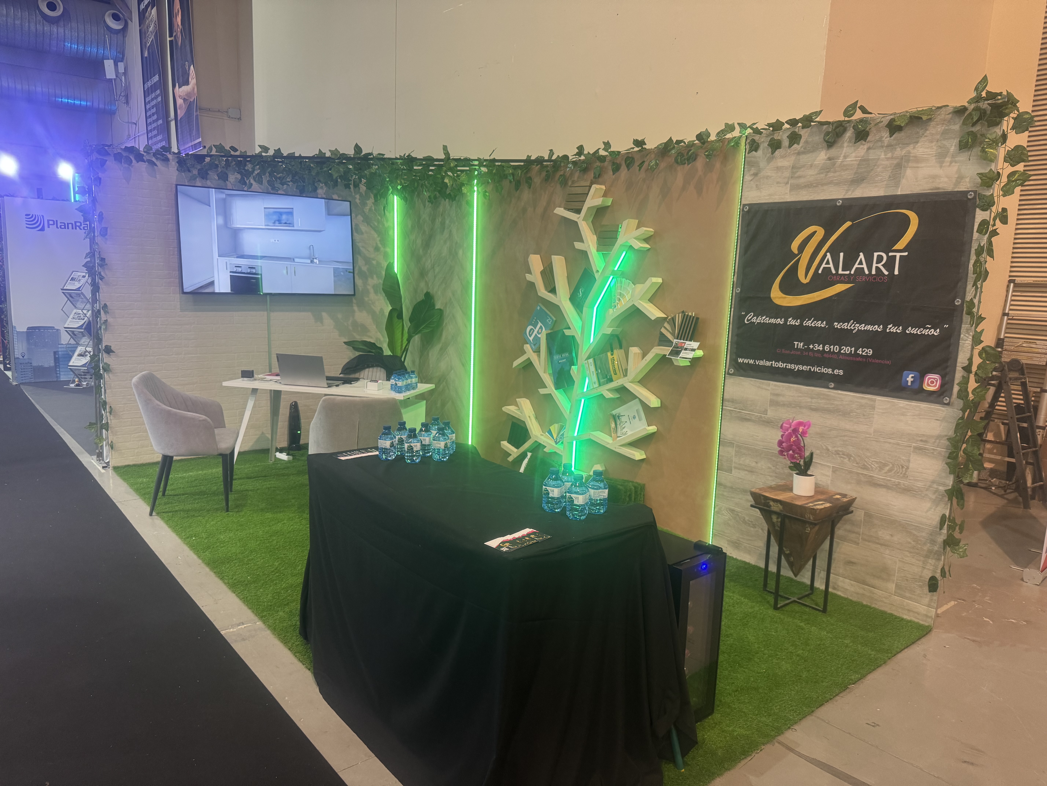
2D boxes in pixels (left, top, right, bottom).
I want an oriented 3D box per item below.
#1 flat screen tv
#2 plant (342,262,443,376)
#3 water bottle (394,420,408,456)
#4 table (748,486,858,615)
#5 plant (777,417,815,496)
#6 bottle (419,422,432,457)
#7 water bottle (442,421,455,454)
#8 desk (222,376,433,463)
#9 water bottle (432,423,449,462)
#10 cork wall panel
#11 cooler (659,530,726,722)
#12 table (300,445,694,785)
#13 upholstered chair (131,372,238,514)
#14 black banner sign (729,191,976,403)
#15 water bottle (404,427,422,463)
[{"bbox_3d":[-2.122,-1.247,6.111,1.452,0.834,0.060,-5,10,-39],"label":"flat screen tv"},{"bbox_3d":[-1.190,-0.336,6.574,0.750,1.660,0.780,-6,12,-40],"label":"plant"},{"bbox_3d":[-0.528,0.194,3.160,0.066,0.141,0.066,2,9,0],"label":"water bottle"},{"bbox_3d":[1.413,0.802,3.733,0.370,0.572,0.370,-6,12,-42],"label":"table"},{"bbox_3d":[1.405,0.333,3.710,0.175,0.360,0.140,6,9,22],"label":"plant"},{"bbox_3d":[-0.426,0.199,3.150,0.066,0.141,0.066,2,9,0],"label":"bottle"},{"bbox_3d":[-0.303,0.176,2.907,0.066,0.135,0.066,2,9,0],"label":"water bottle"},{"bbox_3d":[-1.447,0.298,5.480,1.410,0.737,0.590,4,9,14],"label":"desk"},{"bbox_3d":[-0.352,0.213,3.080,0.066,0.141,0.066,2,9,0],"label":"water bottle"},{"bbox_3d":[0.424,-0.426,5.231,0.060,2.465,2.430,-6,12,-42],"label":"cork wall panel"},{"bbox_3d":[0.467,0.856,2.762,0.256,0.630,0.480,-6,12,-40],"label":"cooler"},{"bbox_3d":[-0.185,0.753,2.574,0.740,0.894,1.320,-5,11,-39],"label":"table"},{"bbox_3d":[-2.261,0.317,4.908,0.600,0.885,0.580,-1,9,-19],"label":"upholstered chair"},{"bbox_3d":[1.585,-0.497,3.705,0.015,0.953,1.182,-6,12,-40],"label":"black banner sign"},{"bbox_3d":[-0.419,0.194,2.763,0.066,0.135,0.066,2,9,0],"label":"water bottle"}]

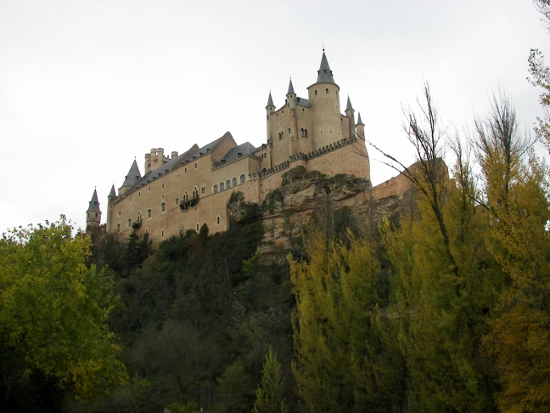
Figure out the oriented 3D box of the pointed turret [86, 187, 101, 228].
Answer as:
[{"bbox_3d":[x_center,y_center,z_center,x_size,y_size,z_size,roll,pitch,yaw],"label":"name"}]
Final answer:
[{"bbox_3d":[-81.839,1.018,259.502,6.200,19.250,6.200,3,-14,-17],"label":"pointed turret"}]

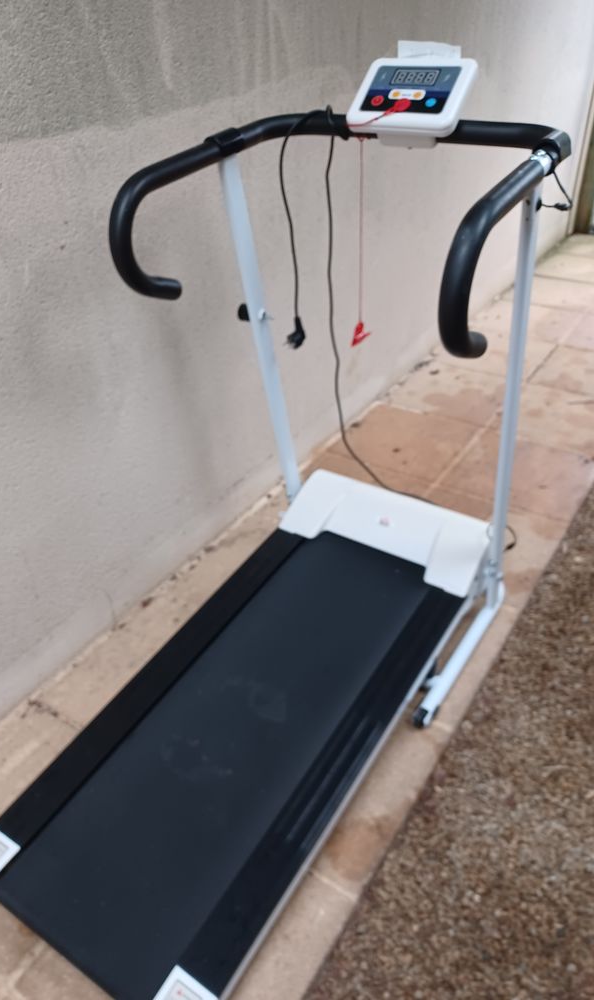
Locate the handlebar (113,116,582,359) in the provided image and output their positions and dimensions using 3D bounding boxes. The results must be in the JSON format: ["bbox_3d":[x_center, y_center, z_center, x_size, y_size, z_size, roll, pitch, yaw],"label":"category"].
[{"bbox_3d":[0.079,-0.453,1.198,0.607,0.264,0.524,19,41,27],"label":"handlebar"}]

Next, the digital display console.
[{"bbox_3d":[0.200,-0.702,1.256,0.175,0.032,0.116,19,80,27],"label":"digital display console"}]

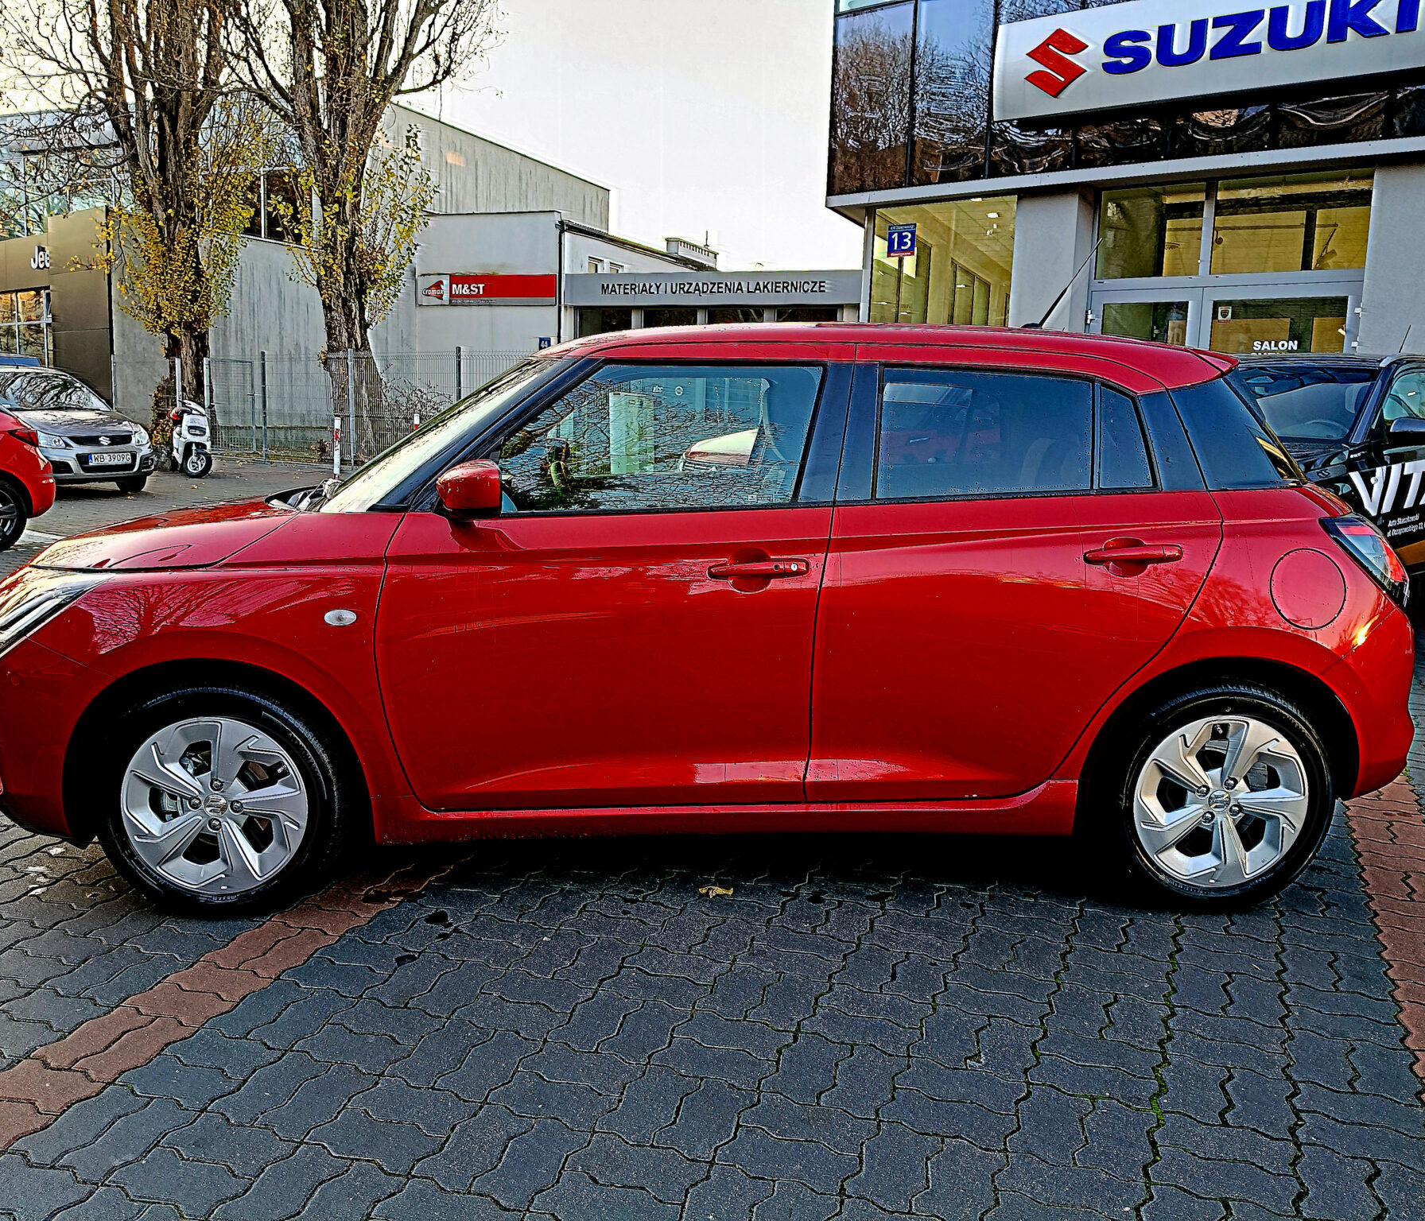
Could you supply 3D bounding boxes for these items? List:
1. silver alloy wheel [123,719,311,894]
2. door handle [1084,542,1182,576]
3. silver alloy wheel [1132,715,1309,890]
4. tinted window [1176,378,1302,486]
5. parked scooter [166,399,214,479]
[{"bbox_3d":[-1.191,0.457,2.995,0.442,0.442,0.160,0,9,-3],"label":"silver alloy wheel"},{"bbox_3d":[1.002,-0.126,2.915,0.237,0.055,0.050,0,9,-3],"label":"door handle"},{"bbox_3d":[1.257,0.464,3.104,0.442,0.442,0.160,0,9,-3],"label":"silver alloy wheel"},{"bbox_3d":[1.329,-0.440,3.091,0.330,0.327,0.070,4,-17,-16],"label":"tinted window"},{"bbox_3d":[-7.800,-2.575,18.200,0.640,1.150,1.700,-5,11,-36],"label":"parked scooter"}]

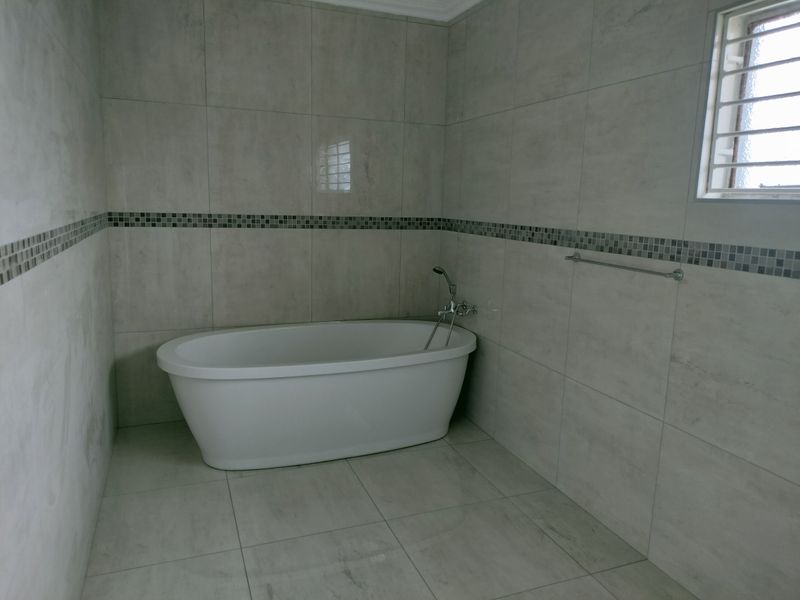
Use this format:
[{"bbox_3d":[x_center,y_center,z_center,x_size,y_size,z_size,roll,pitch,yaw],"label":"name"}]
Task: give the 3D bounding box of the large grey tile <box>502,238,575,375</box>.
[{"bbox_3d":[0.677,0.015,3.126,0.010,0.594,0.604,-2,10,-20],"label":"large grey tile"}]

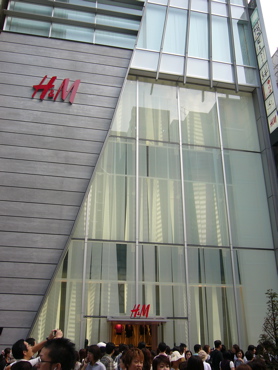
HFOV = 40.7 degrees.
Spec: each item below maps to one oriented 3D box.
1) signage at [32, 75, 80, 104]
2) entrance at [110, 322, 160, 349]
[{"bbox_3d":[-4.388,-5.042,19.963,2.425,1.607,0.160,5,-23,-11],"label":"signage"},{"bbox_3d":[-0.246,7.553,16.756,2.176,2.491,0.500,5,-23,-11],"label":"entrance"}]

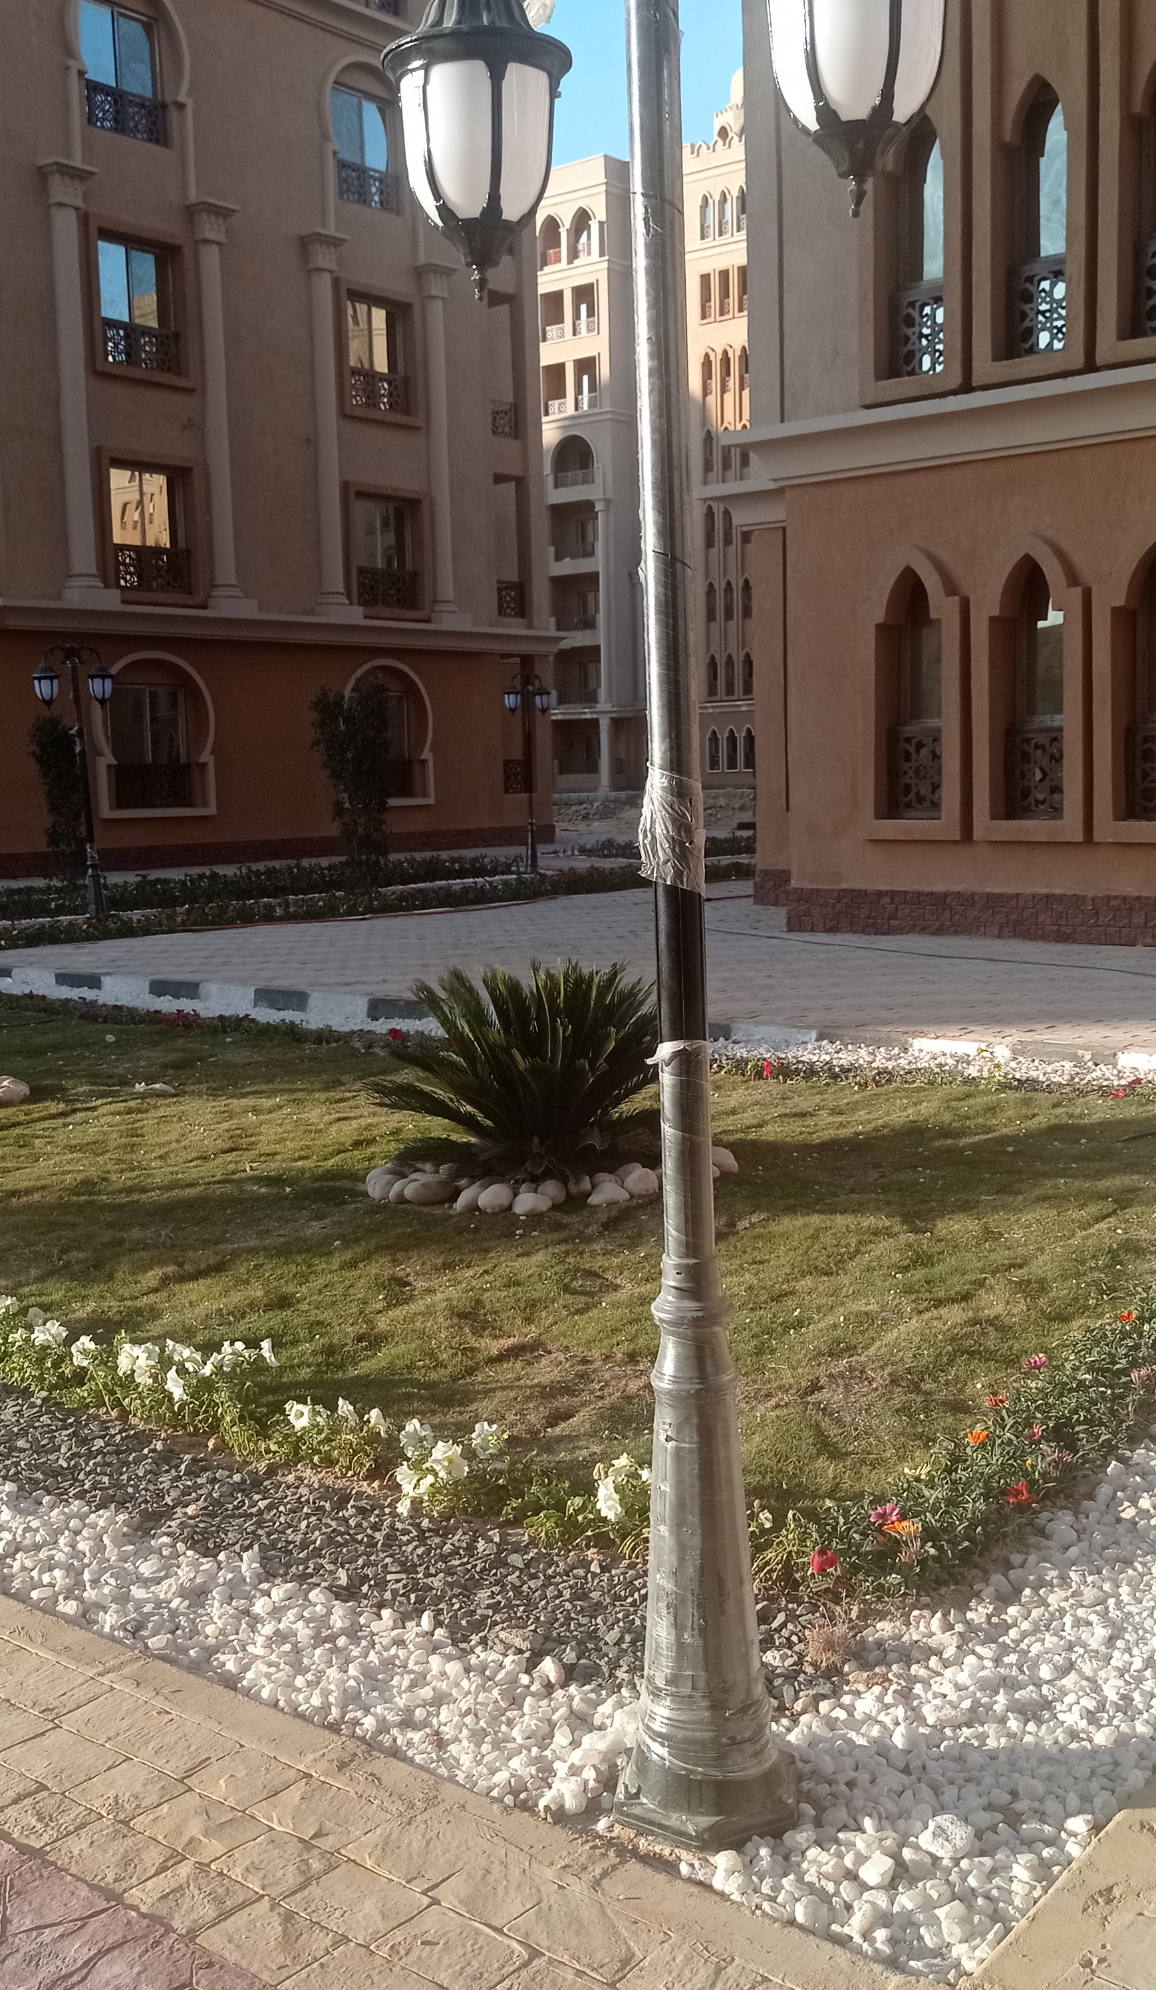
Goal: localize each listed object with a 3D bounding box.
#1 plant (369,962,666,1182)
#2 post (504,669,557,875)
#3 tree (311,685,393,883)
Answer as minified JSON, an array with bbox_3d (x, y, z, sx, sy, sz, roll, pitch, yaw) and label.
[{"bbox_3d":[-0.190,0.261,7.607,1.100,0.740,1.080,-1,6,0],"label":"plant"},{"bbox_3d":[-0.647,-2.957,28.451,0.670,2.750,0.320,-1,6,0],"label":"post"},{"bbox_3d":[-2.563,-2.361,24.464,0.980,2.500,0.920,-1,6,0],"label":"tree"}]

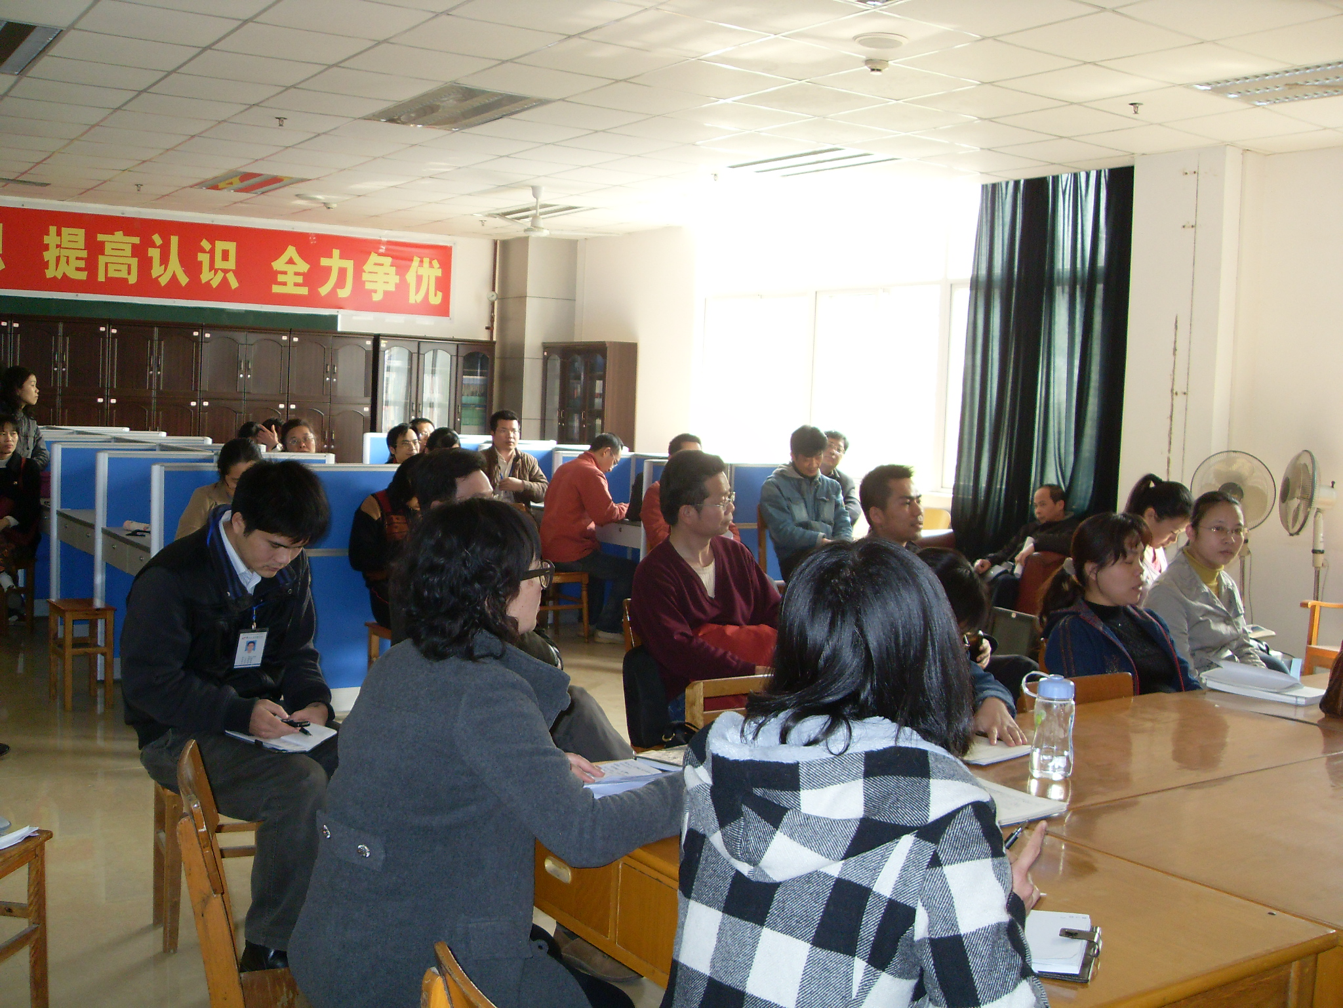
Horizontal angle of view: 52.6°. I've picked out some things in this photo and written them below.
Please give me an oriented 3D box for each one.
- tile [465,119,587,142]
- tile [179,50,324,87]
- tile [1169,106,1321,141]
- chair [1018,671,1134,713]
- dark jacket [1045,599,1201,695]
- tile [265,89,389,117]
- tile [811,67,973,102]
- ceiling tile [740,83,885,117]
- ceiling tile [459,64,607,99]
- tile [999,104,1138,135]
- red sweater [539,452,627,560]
[{"bbox_3d":[-0.832,-2.177,7.948,0.600,0.030,0.600,-1,6,-34],"label":"tile"},{"bbox_3d":[-1.966,-2.041,6.352,0.600,0.022,0.600,-1,6,-34],"label":"tile"},{"bbox_3d":[2.865,-1.904,6.843,0.600,0.020,0.600,-1,6,-33],"label":"tile"},{"bbox_3d":[1.144,0.870,3.368,0.430,0.810,0.470,-1,6,-33],"label":"chair"},{"bbox_3d":[1.150,0.388,3.474,0.460,0.480,0.330,-1,6,-38],"label":"dark jacket"},{"bbox_3d":[-1.874,-2.189,7.427,0.600,0.030,0.600,-1,6,-34],"label":"tile"},{"bbox_3d":[1.038,-1.971,6.353,0.600,0.030,0.600,-1,6,-34],"label":"tile"},{"bbox_3d":[0.702,-2.022,6.772,0.600,0.025,0.600,-1,5,-33],"label":"ceiling tile"},{"bbox_3d":[-0.642,-2.010,6.441,0.600,0.022,0.600,-1,6,-34],"label":"ceiling tile"},{"bbox_3d":[2.053,-1.975,7.005,0.600,0.020,0.600,-1,6,-33],"label":"tile"},{"bbox_3d":[-0.505,0.033,7.834,0.430,0.580,0.440,-1,5,-33],"label":"red sweater"}]

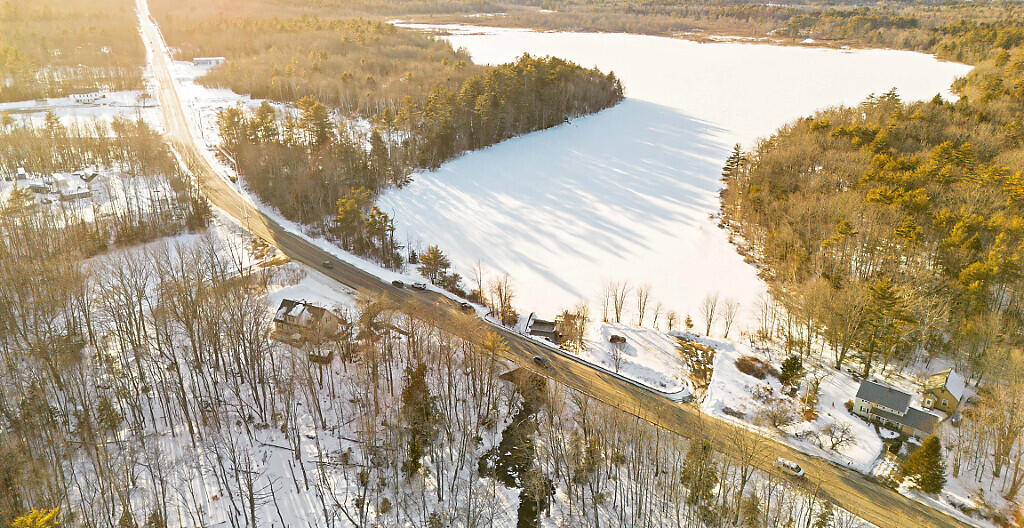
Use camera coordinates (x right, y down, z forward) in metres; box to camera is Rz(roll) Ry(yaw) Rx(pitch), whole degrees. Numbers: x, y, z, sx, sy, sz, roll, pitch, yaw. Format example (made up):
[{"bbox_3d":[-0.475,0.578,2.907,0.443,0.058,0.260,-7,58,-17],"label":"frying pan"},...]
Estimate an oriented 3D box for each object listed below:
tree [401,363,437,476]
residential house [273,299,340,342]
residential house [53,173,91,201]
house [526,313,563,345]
[{"bbox_3d":[-16.687,28.212,126.713,6.500,24.325,6.500,0,22,0],"label":"tree"},{"bbox_3d":[-52.435,14.034,181.164,13.300,7.600,8.400,10,24,22],"label":"residential house"},{"bbox_3d":[-178.032,-30.723,288.920,12.500,5.400,10.000,-13,25,-28],"label":"residential house"},{"bbox_3d":[8.259,15.767,177.695,7.800,5.000,8.800,6,23,15],"label":"house"}]

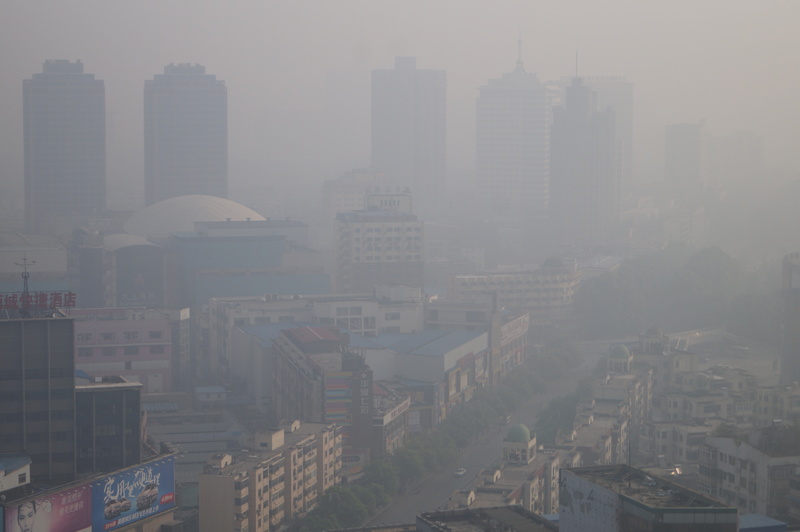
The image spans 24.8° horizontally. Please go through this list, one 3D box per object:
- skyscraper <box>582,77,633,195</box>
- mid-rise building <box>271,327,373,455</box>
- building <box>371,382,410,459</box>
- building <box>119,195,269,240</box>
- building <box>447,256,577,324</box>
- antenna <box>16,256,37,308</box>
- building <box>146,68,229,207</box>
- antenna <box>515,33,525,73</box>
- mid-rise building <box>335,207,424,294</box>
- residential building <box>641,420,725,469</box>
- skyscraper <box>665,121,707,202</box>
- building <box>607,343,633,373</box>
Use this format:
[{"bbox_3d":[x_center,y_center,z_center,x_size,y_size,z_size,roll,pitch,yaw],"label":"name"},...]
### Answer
[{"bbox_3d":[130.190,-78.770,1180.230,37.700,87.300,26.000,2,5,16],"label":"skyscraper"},{"bbox_3d":[-20.450,32.820,473.800,14.800,29.000,69.000,-1,5,-11],"label":"mid-rise building"},{"bbox_3d":[-5.950,41.280,464.780,12.000,13.620,37.000,1,5,12],"label":"building"},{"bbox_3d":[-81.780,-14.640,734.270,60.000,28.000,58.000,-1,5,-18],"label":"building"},{"bbox_3d":[40.290,11.200,710.540,53.780,22.080,28.000,-1,5,-18],"label":"building"},{"bbox_3d":[-60.060,2.450,292.000,3.500,8.710,1.700,-1,5,-11],"label":"antenna"},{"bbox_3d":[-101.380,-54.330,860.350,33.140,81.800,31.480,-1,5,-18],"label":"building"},{"bbox_3d":[66.950,-119.750,1020.000,5.600,22.620,5.600,-1,5,-11],"label":"antenna"},{"bbox_3d":[-7.660,2.700,667.370,25.800,45.000,30.000,-1,5,-15],"label":"mid-rise building"},{"bbox_3d":[60.090,42.400,390.330,15.000,20.000,10.500,-1,5,-11],"label":"residential building"},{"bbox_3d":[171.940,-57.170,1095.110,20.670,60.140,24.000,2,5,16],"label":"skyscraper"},{"bbox_3d":[55.550,23.160,458.720,5.200,7.100,5.500,1,5,14],"label":"building"}]

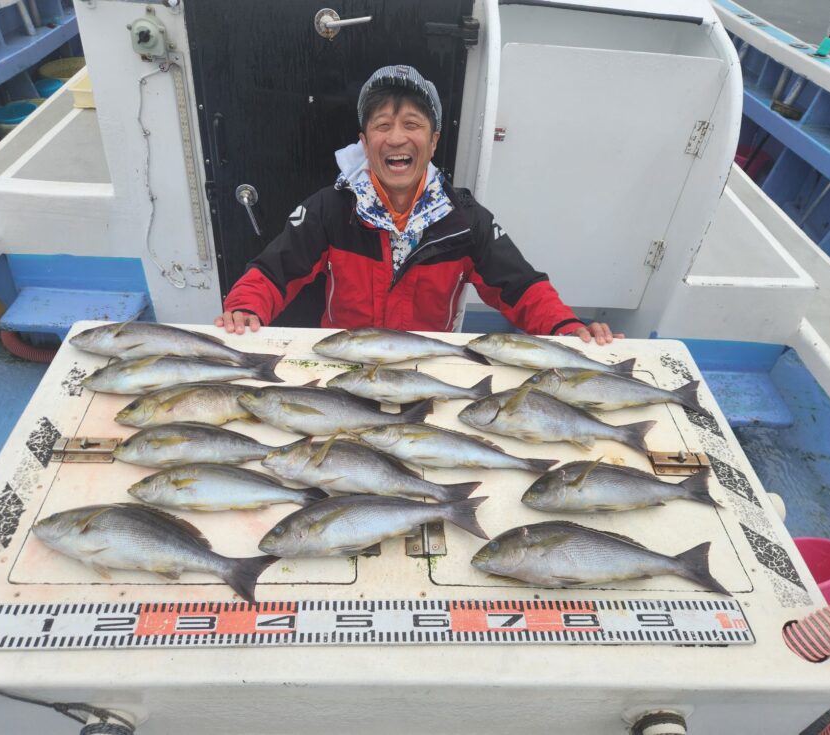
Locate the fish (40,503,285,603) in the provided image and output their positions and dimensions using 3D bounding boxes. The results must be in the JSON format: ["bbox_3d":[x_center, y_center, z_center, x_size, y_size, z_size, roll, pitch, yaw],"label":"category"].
[{"bbox_3d":[-0.352,0.235,0.872,0.337,0.053,0.102,9,41,5],"label":"fish"}]

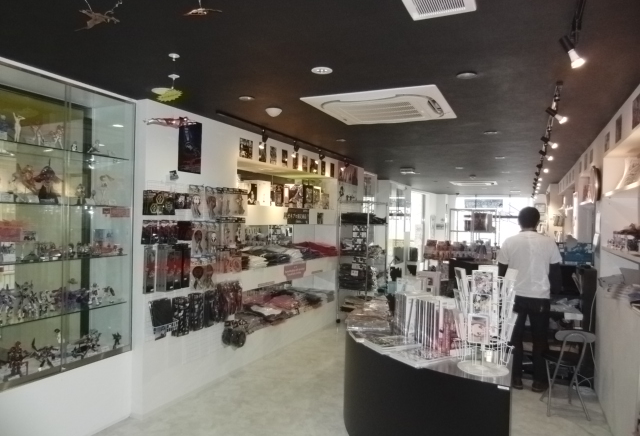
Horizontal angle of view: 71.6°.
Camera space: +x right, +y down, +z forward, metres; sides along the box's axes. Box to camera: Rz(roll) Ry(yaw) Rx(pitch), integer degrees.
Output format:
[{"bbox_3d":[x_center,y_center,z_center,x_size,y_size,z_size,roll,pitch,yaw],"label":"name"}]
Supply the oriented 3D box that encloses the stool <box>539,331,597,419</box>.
[{"bbox_3d":[2.023,1.249,3.676,0.350,0.710,0.470,1,0,13],"label":"stool"}]

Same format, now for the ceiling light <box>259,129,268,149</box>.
[{"bbox_3d":[-0.538,-0.755,4.220,0.110,0.180,0.090,1,0,25],"label":"ceiling light"}]

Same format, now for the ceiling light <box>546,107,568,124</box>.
[{"bbox_3d":[1.549,-0.667,2.883,0.140,0.080,0.070,29,11,23],"label":"ceiling light"}]

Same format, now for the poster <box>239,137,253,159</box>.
[{"bbox_3d":[-0.729,-0.688,4.429,0.015,0.187,0.225,1,0,25],"label":"poster"}]

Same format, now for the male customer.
[{"bbox_3d":[1.994,0.751,4.214,0.580,1.700,0.380,1,0,25],"label":"male customer"}]

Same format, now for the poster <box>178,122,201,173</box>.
[{"bbox_3d":[-1.072,-0.597,3.697,0.015,0.435,0.275,1,0,25],"label":"poster"}]

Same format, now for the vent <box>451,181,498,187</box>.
[{"bbox_3d":[3.364,-0.759,9.695,0.950,0.060,0.950,1,0,25],"label":"vent"}]

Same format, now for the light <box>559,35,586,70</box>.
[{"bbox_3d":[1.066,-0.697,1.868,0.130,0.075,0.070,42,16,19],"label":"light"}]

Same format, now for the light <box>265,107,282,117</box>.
[{"bbox_3d":[-0.364,-0.825,3.511,0.135,0.060,0.135,1,0,0],"label":"light"}]

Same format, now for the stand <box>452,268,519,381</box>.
[{"bbox_3d":[0.966,0.596,2.598,0.350,0.570,0.350,1,0,20],"label":"stand"}]

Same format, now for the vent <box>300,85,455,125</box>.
[{"bbox_3d":[0.493,-0.840,3.383,0.950,0.060,0.950,1,0,25],"label":"vent"}]

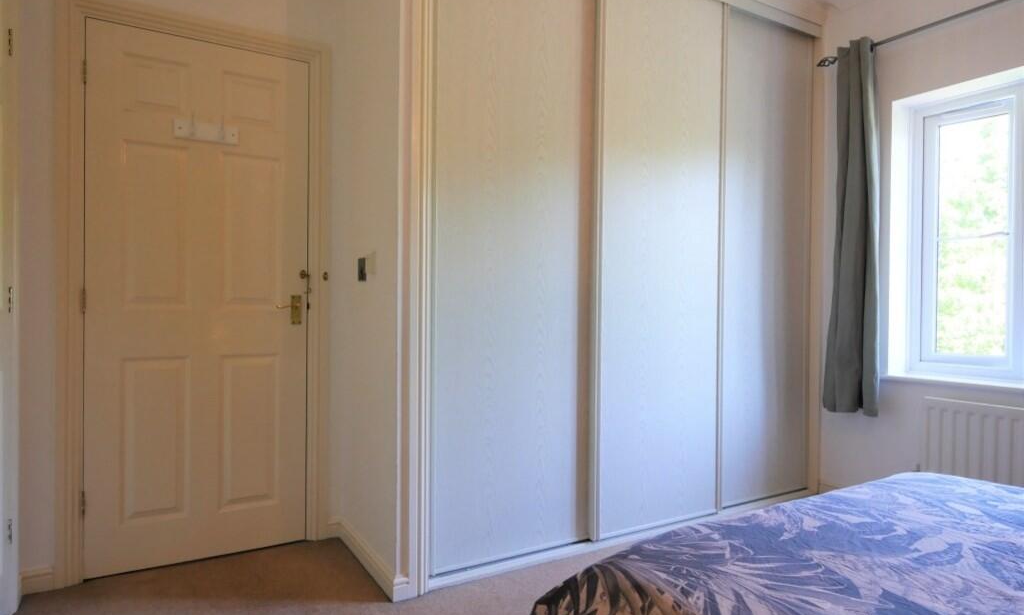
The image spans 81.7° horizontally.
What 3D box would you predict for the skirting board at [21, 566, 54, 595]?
[{"bbox_3d":[-1.639,0.940,2.049,0.095,0.095,0.022,0,1,-30],"label":"skirting board"}]

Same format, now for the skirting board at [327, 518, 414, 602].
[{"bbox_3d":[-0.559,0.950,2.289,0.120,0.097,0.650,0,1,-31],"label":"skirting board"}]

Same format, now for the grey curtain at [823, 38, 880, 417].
[{"bbox_3d":[1.706,-0.398,2.962,0.130,1.850,0.260,0,1,-30],"label":"grey curtain"}]

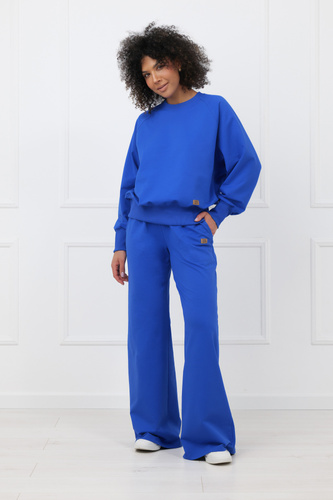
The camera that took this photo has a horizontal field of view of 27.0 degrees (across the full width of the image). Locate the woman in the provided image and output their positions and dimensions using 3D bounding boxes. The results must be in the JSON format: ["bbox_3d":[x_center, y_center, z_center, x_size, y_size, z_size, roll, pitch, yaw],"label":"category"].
[{"bbox_3d":[0.078,-0.055,2.860,0.600,1.770,0.400,0,3,9],"label":"woman"}]

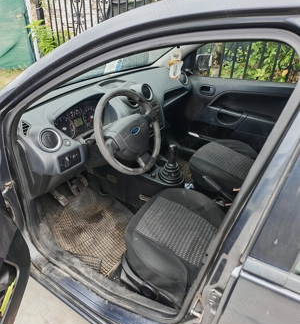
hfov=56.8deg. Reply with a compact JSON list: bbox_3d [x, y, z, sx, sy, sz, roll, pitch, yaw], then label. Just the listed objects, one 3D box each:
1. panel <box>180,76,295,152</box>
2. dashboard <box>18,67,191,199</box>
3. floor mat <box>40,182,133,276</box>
[{"bbox_3d":[0.604,-0.321,1.966,0.940,0.555,0.110,20,37,30],"label":"panel"},{"bbox_3d":[-0.174,-0.276,1.672,0.440,0.435,1.330,20,37,30],"label":"dashboard"},{"bbox_3d":[-0.332,0.327,1.574,0.620,0.075,0.440,20,37,30],"label":"floor mat"}]

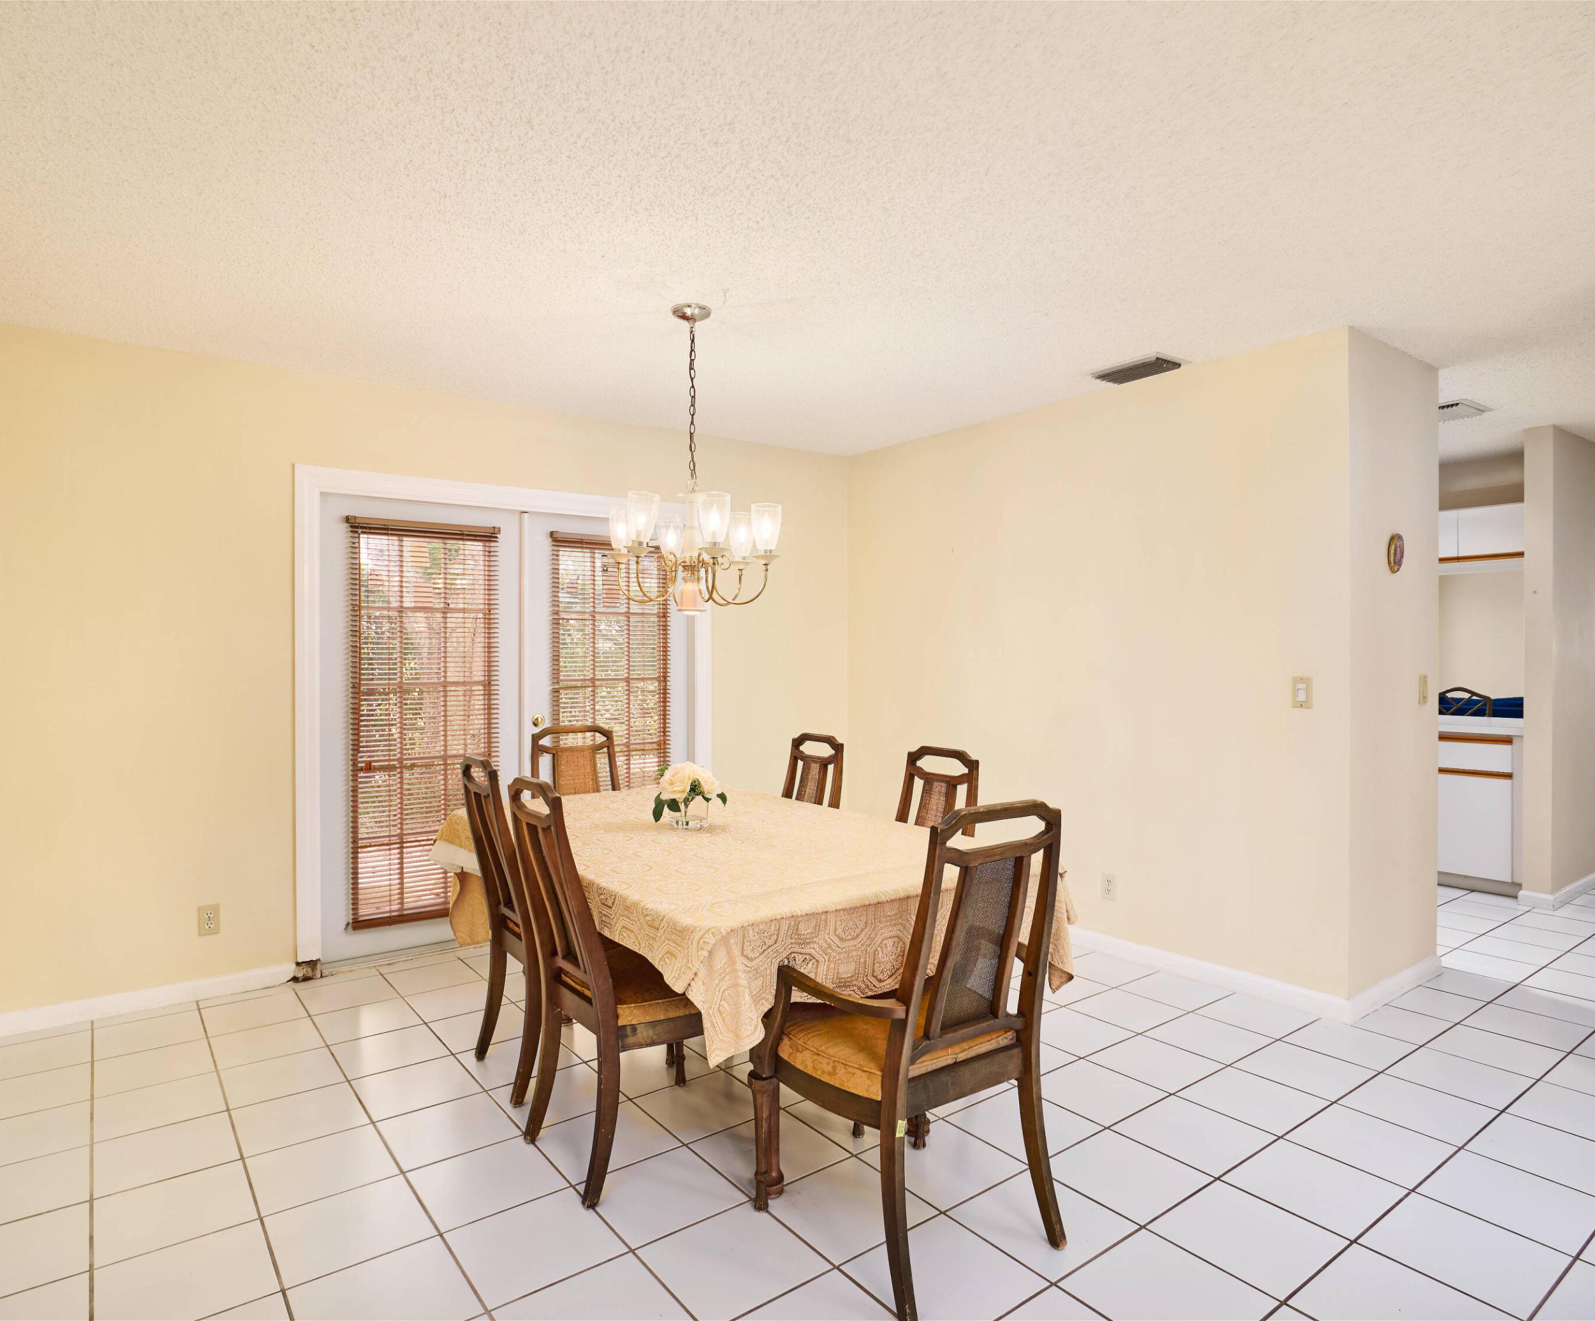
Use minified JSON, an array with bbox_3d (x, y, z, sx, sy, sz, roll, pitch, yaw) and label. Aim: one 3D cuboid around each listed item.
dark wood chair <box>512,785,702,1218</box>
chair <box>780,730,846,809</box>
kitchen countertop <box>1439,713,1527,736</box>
[{"bbox_3d":[-0.419,0.787,2.435,0.600,0.990,0.485,0,0,-37],"label":"dark wood chair"},{"bbox_3d":[-0.146,0.783,3.483,0.610,0.985,0.490,0,0,-37],"label":"chair"},{"bbox_3d":[3.661,0.376,5.612,0.830,0.045,1.500,0,0,-37],"label":"kitchen countertop"}]

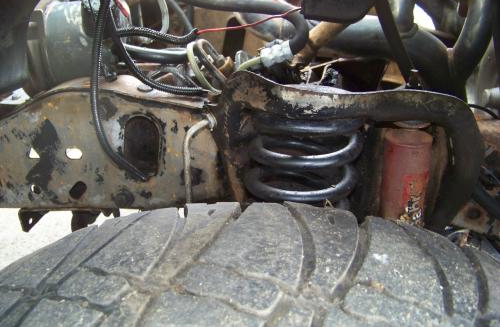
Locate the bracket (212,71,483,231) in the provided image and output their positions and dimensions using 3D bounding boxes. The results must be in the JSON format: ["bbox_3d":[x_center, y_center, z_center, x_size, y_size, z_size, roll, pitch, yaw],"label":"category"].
[{"bbox_3d":[0.115,-0.018,0.650,0.315,0.185,0.140,0,18,0],"label":"bracket"}]

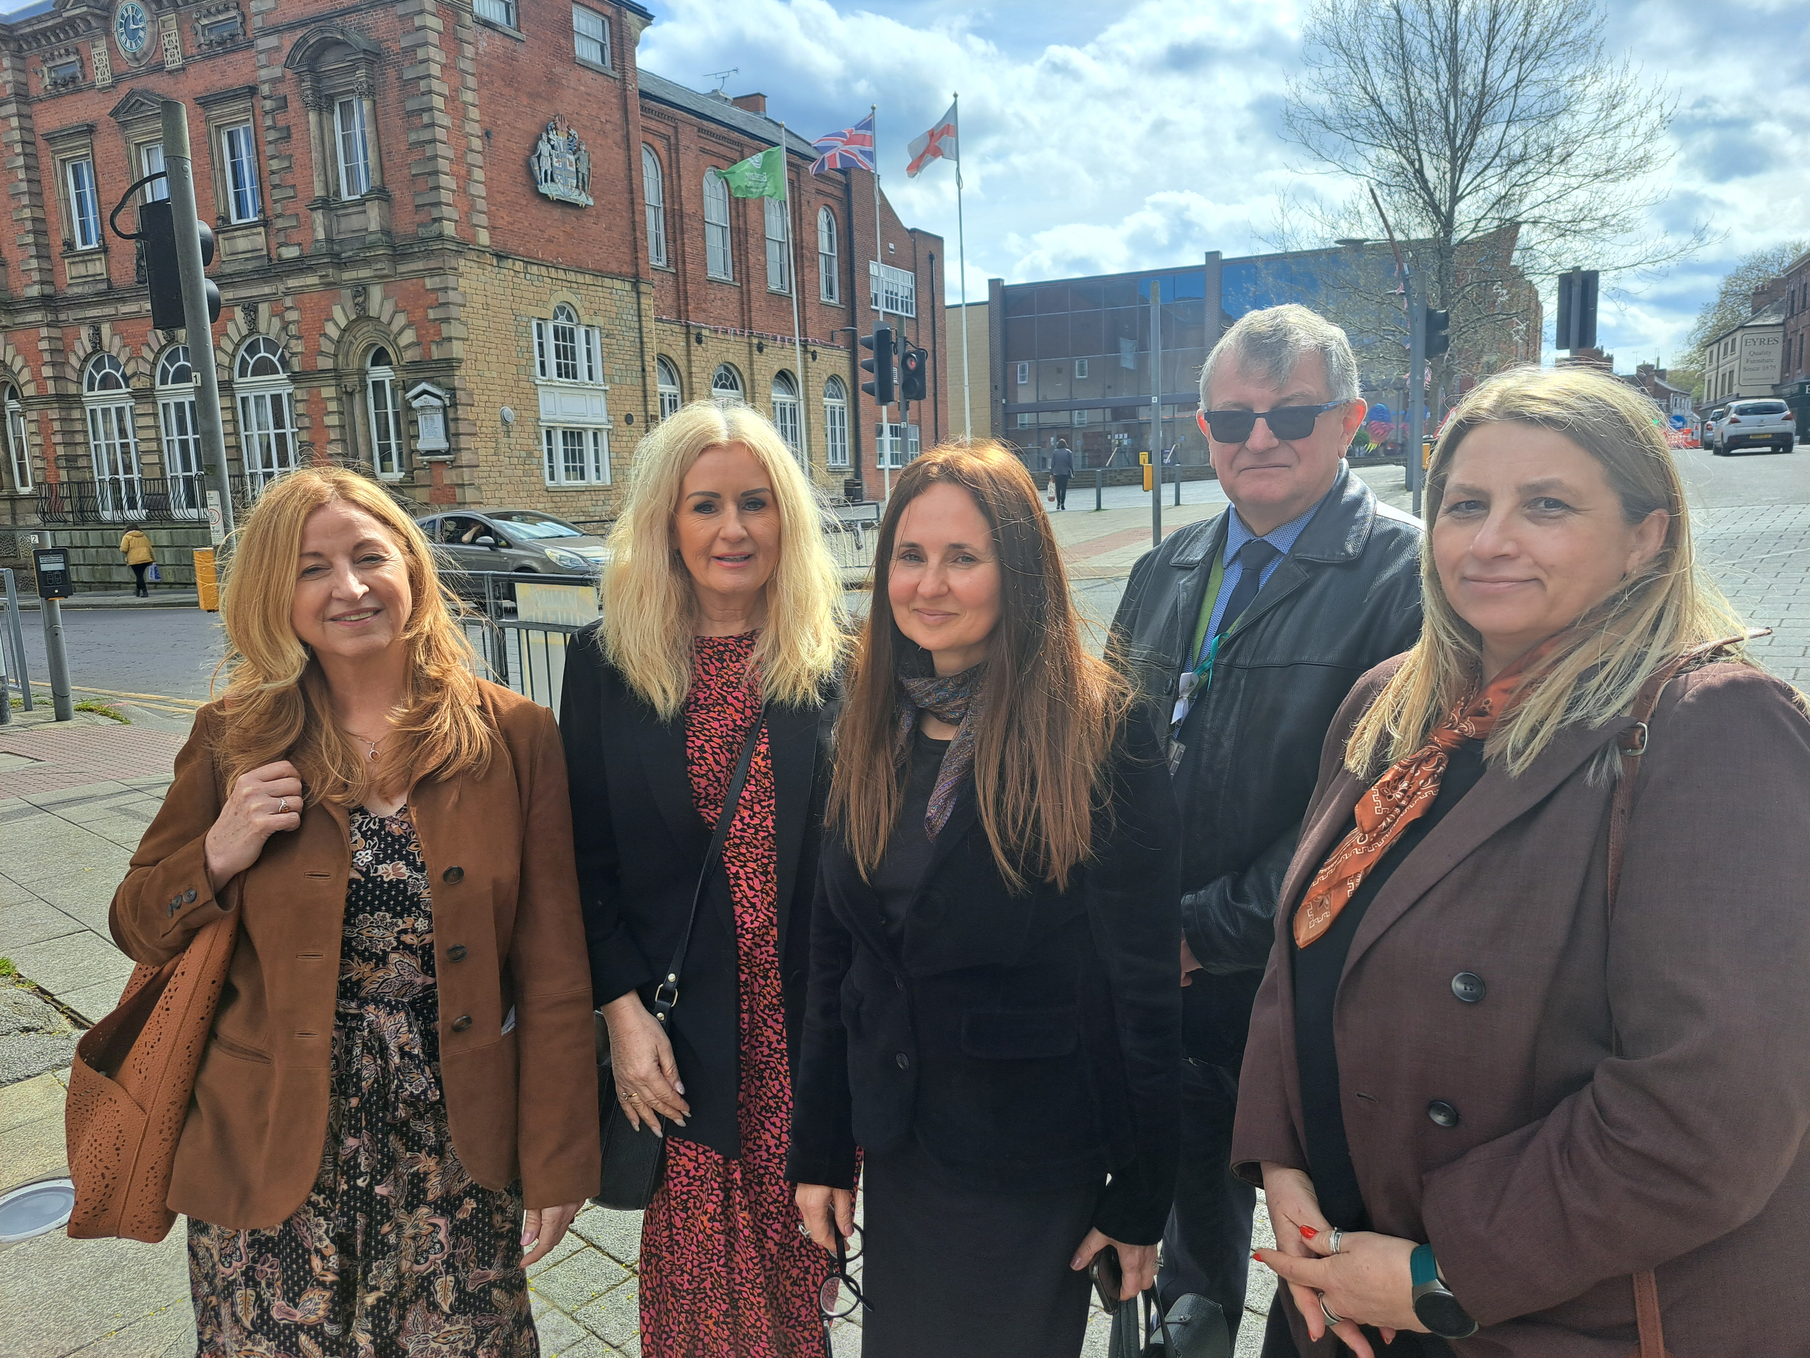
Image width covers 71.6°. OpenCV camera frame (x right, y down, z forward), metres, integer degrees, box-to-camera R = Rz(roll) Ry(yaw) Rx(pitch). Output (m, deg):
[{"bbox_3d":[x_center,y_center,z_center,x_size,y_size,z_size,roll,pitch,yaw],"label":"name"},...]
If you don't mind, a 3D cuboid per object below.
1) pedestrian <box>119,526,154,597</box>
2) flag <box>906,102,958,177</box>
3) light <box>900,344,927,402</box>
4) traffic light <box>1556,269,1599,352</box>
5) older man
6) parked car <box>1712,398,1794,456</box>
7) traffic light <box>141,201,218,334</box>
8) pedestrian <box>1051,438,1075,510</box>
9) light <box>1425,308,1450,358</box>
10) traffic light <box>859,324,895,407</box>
[{"bbox_3d":[-17.315,-2.663,28.300,0.560,1.630,0.420,-10,12,-41],"label":"pedestrian"},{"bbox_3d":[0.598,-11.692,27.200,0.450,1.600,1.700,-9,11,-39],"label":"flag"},{"bbox_3d":[0.130,-3.988,16.500,0.280,0.670,0.280,7,12,44],"label":"light"},{"bbox_3d":[9.864,-5.390,18.400,0.510,1.090,0.400,3,10,30],"label":"traffic light"},{"bbox_3d":[0.515,0.392,1.750,0.540,1.780,0.360,3,10,29],"label":"older man"},{"bbox_3d":[27.038,-7.933,39.969,1.840,1.640,4.360,3,10,29],"label":"parked car"},{"bbox_3d":[-3.923,-2.237,6.800,0.280,0.660,0.300,3,10,28],"label":"traffic light"},{"bbox_3d":[3.681,-4.820,29.300,0.560,1.700,0.400,-1,9,5],"label":"pedestrian"},{"bbox_3d":[7.218,-4.683,17.000,0.310,0.670,0.280,1,9,18],"label":"light"},{"bbox_3d":[-0.327,-4.156,16.600,0.400,1.110,0.500,2,10,26],"label":"traffic light"}]

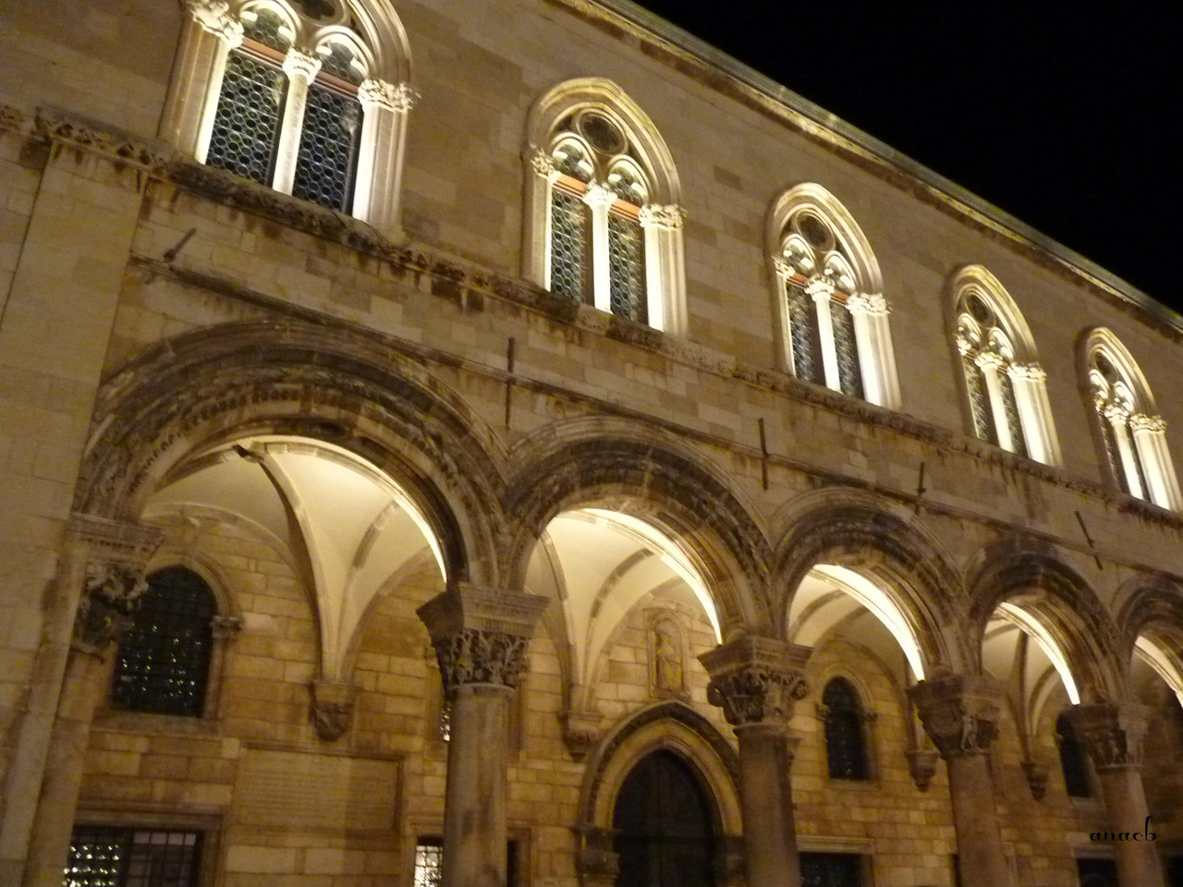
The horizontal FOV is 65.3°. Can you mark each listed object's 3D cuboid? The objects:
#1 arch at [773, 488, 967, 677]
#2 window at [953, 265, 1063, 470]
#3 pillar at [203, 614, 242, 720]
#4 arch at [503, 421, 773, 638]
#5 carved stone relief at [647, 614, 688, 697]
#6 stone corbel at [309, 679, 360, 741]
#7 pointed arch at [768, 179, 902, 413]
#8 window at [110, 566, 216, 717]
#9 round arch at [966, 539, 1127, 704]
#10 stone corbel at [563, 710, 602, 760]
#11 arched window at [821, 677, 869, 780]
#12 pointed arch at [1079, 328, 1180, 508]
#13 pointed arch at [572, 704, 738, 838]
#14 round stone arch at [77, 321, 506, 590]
[{"bbox_3d":[3.894,2.005,13.560,4.133,2.463,0.919,15,-29,-31],"label":"arch"},{"bbox_3d":[7.218,-1.550,16.902,2.448,3.740,0.494,16,-30,-29],"label":"window"},{"bbox_3d":[-4.734,2.856,11.776,0.296,1.307,0.304,16,-30,-29],"label":"pillar"},{"bbox_3d":[0.417,1.028,11.221,3.708,2.368,0.912,16,-30,-29],"label":"arch"},{"bbox_3d":[1.205,3.610,15.636,0.767,1.365,0.228,16,-30,-29],"label":"carved stone relief"},{"bbox_3d":[-3.622,3.760,12.812,0.701,0.735,0.392,15,-29,-31],"label":"stone corbel"},{"bbox_3d":[3.792,-2.621,15.293,2.714,4.133,0.501,15,-29,-31],"label":"pointed arch"},{"bbox_3d":[-5.561,2.592,12.335,1.162,2.045,0.334,15,-29,-31],"label":"window"},{"bbox_3d":[6.791,2.840,14.885,3.776,2.433,0.912,16,-30,-29],"label":"round arch"},{"bbox_3d":[-0.192,4.752,14.883,0.701,0.735,0.392,15,-29,-31],"label":"stone corbel"},{"bbox_3d":[4.656,5.411,17.505,1.060,1.813,0.342,16,-30,-29],"label":"arched window"},{"bbox_3d":[10.611,-0.603,18.861,2.443,3.778,0.494,16,-30,-29],"label":"pointed arch"},{"bbox_3d":[1.166,5.240,14.933,3.572,1.976,0.456,16,-30,-29],"label":"pointed arch"},{"bbox_3d":[-2.822,0.112,9.481,4.100,2.405,0.919,15,-29,-31],"label":"round stone arch"}]

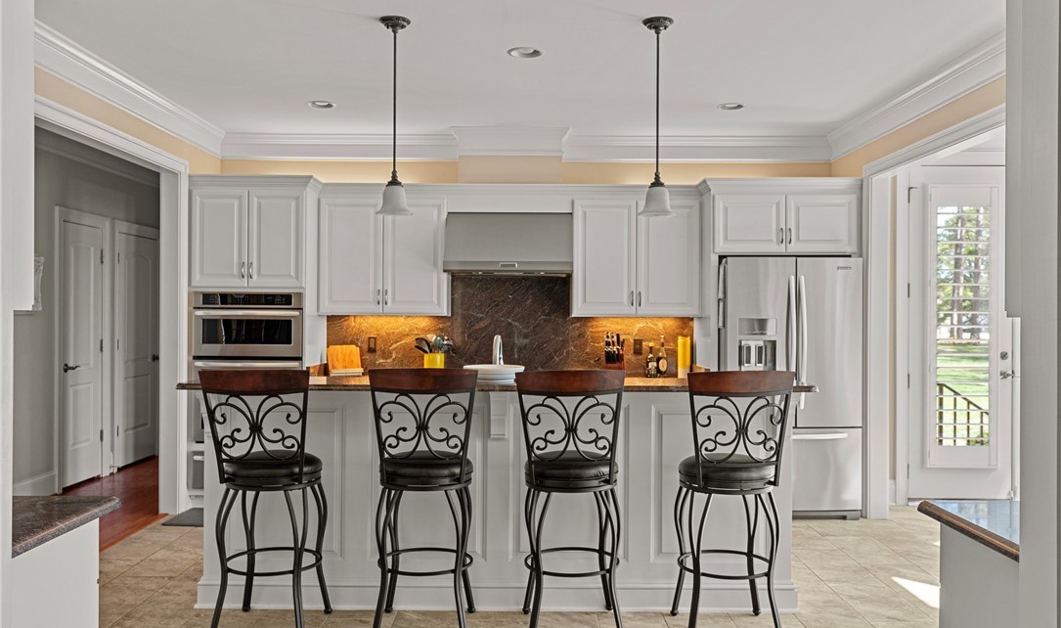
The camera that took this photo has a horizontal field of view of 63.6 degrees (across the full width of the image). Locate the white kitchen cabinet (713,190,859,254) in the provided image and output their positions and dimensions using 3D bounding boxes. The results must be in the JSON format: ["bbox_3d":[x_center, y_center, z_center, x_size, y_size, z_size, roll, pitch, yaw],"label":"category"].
[{"bbox_3d":[1.771,-0.635,6.223,1.026,0.439,0.600,0,0,0],"label":"white kitchen cabinet"}]

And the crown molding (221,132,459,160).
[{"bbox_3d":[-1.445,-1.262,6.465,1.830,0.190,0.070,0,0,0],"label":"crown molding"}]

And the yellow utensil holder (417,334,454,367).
[{"bbox_3d":[-0.699,0.305,6.299,0.265,0.310,0.170,0,0,0],"label":"yellow utensil holder"}]

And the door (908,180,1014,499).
[{"bbox_3d":[3.147,0.136,6.250,0.765,2.420,0.055,0,0,0],"label":"door"}]

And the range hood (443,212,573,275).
[{"bbox_3d":[-0.157,-0.512,6.260,0.914,0.445,0.480,0,0,0],"label":"range hood"}]

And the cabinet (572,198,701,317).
[{"bbox_3d":[0.770,-0.419,6.366,0.942,0.873,0.350,0,0,0],"label":"cabinet"}]

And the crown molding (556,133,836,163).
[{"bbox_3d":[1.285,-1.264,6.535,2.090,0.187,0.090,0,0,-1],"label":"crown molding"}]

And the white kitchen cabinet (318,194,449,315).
[{"bbox_3d":[-1.062,-0.429,6.363,0.952,0.872,0.350,0,0,0],"label":"white kitchen cabinet"}]

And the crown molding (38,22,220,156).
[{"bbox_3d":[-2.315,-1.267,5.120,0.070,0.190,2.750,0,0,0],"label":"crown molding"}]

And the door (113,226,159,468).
[{"bbox_3d":[-3.585,0.322,7.790,0.050,2.040,0.790,0,0,-1],"label":"door"}]

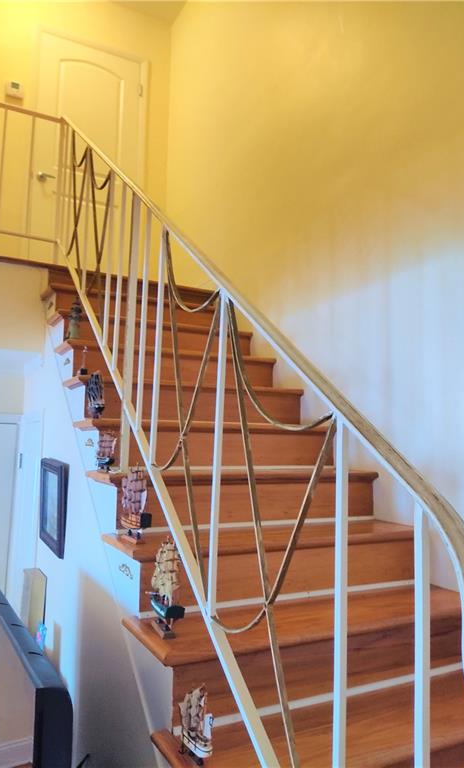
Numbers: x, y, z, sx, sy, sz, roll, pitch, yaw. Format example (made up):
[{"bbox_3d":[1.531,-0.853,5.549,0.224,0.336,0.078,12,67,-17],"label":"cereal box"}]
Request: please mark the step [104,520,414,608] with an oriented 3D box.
[{"bbox_3d":[0.144,0.584,1.991,1.094,0.174,0.303,3,-6,-25],"label":"step"}]

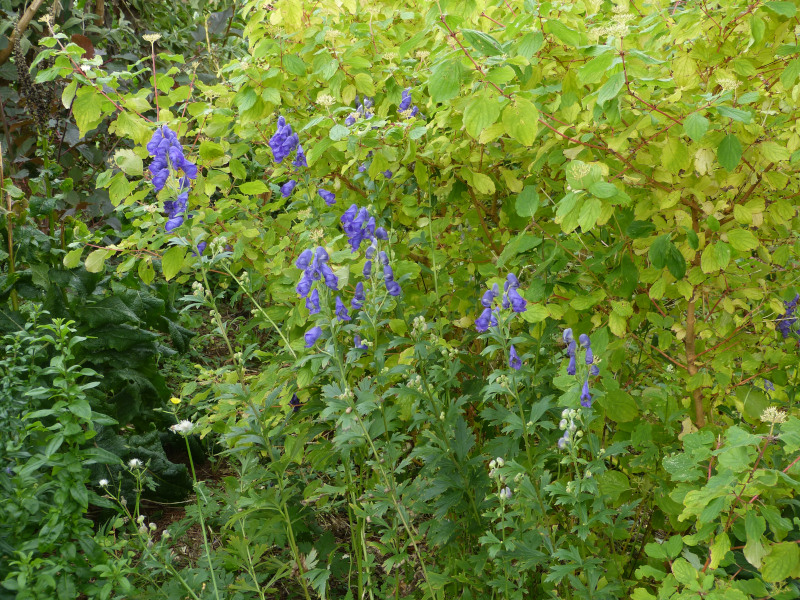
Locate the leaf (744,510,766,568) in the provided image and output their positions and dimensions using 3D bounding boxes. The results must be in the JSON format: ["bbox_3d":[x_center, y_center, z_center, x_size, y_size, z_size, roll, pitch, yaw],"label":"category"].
[{"bbox_3d":[0.530,0.357,2.000,0.033,0.082,0.018,1,12,6],"label":"leaf"}]

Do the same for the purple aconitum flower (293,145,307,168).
[{"bbox_3d":[-0.168,-0.241,2.250,0.022,0.037,0.024,-1,11,-6],"label":"purple aconitum flower"}]

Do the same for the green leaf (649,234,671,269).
[{"bbox_3d":[0.455,-0.085,2.350,0.035,0.060,0.016,16,-11,15],"label":"green leaf"}]

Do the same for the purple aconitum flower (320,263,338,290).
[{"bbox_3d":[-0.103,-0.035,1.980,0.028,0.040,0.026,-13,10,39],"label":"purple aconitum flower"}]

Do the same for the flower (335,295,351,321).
[{"bbox_3d":[-0.099,0.015,2.300,0.027,0.041,0.027,-11,6,-17],"label":"flower"}]

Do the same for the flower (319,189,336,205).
[{"bbox_3d":[-0.141,-0.201,2.600,0.030,0.038,0.025,-29,7,27],"label":"flower"}]

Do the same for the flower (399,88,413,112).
[{"bbox_3d":[0.010,-0.351,2.350,0.025,0.042,0.025,17,6,24],"label":"flower"}]

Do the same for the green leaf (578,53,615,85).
[{"bbox_3d":[0.337,-0.397,2.300,0.043,0.076,0.022,43,-14,17],"label":"green leaf"}]

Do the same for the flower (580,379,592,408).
[{"bbox_3d":[0.285,0.143,2.050,0.018,0.043,0.022,-1,9,-6],"label":"flower"}]

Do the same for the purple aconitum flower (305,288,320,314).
[{"bbox_3d":[-0.133,0.002,2.050,0.021,0.038,0.024,-1,9,-9],"label":"purple aconitum flower"}]

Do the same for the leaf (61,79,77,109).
[{"bbox_3d":[-0.531,-0.331,2.150,0.022,0.050,0.016,16,6,22],"label":"leaf"}]

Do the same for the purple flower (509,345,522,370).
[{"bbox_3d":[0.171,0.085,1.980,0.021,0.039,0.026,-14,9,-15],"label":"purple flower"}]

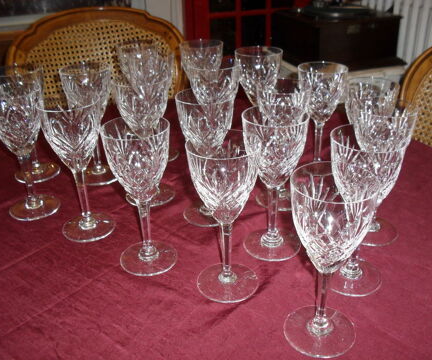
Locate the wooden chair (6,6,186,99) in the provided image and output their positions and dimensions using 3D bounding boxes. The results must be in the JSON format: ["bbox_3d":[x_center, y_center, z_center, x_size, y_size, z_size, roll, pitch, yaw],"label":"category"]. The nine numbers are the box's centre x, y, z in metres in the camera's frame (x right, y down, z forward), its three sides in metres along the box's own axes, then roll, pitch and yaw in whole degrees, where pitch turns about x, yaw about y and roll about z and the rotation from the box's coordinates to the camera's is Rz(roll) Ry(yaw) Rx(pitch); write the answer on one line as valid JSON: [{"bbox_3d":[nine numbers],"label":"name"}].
[{"bbox_3d":[-0.231,0.109,1.203,0.500,0.960,0.570,-8,27,-12],"label":"wooden chair"}]

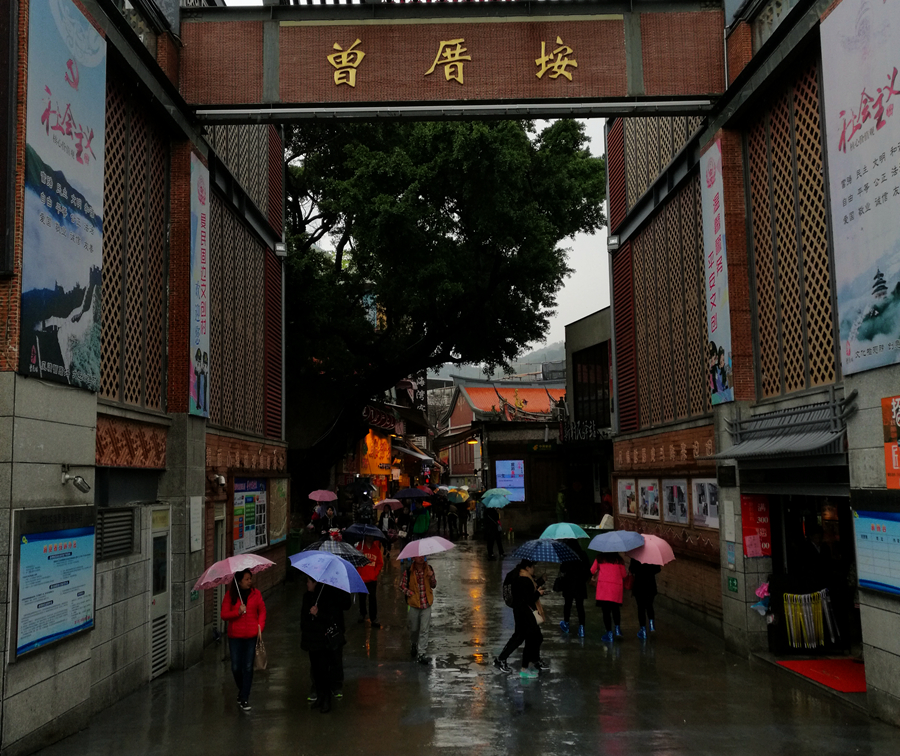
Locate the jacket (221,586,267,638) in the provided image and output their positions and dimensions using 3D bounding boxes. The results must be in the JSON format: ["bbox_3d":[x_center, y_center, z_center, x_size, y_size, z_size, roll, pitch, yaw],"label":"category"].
[{"bbox_3d":[-2.549,2.914,11.581,0.540,0.600,0.340,0,-6,-7],"label":"jacket"}]

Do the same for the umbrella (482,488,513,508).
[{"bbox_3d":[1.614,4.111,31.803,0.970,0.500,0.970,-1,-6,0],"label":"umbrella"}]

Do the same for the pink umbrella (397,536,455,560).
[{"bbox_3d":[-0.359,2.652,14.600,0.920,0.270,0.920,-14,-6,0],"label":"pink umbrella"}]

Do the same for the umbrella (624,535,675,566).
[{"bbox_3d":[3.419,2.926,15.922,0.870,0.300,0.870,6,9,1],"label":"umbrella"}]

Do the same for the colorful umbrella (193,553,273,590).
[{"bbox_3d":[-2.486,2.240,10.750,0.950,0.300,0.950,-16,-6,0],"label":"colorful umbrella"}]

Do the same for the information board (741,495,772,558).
[{"bbox_3d":[4.458,2.155,13.600,0.410,0.900,0.030,-1,-6,-2],"label":"information board"}]

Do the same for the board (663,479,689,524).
[{"bbox_3d":[4.457,2.435,18.500,0.060,0.870,1.740,-1,-6,-3],"label":"board"}]

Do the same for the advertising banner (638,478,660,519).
[{"bbox_3d":[4.261,2.598,20.040,0.060,0.850,1.760,-1,-6,-3],"label":"advertising banner"}]

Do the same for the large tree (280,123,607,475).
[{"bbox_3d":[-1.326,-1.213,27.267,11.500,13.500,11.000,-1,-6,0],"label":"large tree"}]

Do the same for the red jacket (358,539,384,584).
[{"bbox_3d":[-1.515,3.475,17.726,0.520,0.770,0.350,-1,-6,-6],"label":"red jacket"}]

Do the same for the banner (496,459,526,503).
[{"bbox_3d":[2.694,4.648,42.032,1.270,1.800,0.120,-1,-6,0],"label":"banner"}]

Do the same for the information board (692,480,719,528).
[{"bbox_3d":[4.594,2.239,16.700,0.060,0.870,1.740,-1,-6,-3],"label":"information board"}]

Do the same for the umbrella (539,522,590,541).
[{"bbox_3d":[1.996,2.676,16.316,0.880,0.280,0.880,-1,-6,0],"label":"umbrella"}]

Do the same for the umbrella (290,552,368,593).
[{"bbox_3d":[-1.440,2.318,11.185,1.020,0.280,1.020,17,4,2],"label":"umbrella"}]

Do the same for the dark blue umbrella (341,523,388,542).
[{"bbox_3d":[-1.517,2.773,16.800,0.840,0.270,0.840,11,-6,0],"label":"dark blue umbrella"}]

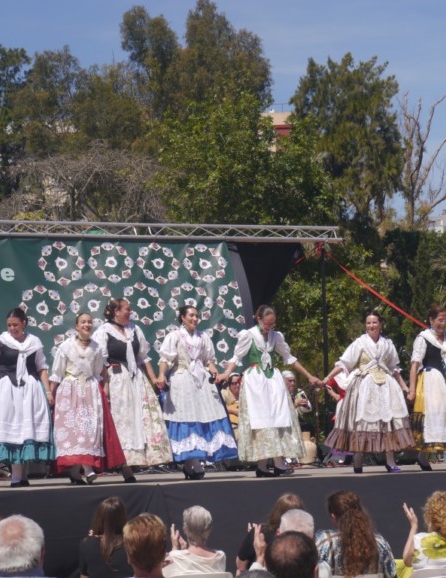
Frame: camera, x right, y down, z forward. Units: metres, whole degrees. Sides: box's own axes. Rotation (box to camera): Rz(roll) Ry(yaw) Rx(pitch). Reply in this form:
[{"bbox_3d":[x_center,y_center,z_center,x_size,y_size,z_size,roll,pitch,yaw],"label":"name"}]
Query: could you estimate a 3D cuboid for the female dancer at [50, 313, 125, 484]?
[{"bbox_3d":[-1.266,1.028,17.467,0.684,1.598,0.589,-1,-4,-6],"label":"female dancer"}]

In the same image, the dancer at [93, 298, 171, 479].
[{"bbox_3d":[-0.870,0.970,17.768,0.722,1.740,0.570,0,-4,-27],"label":"dancer"}]

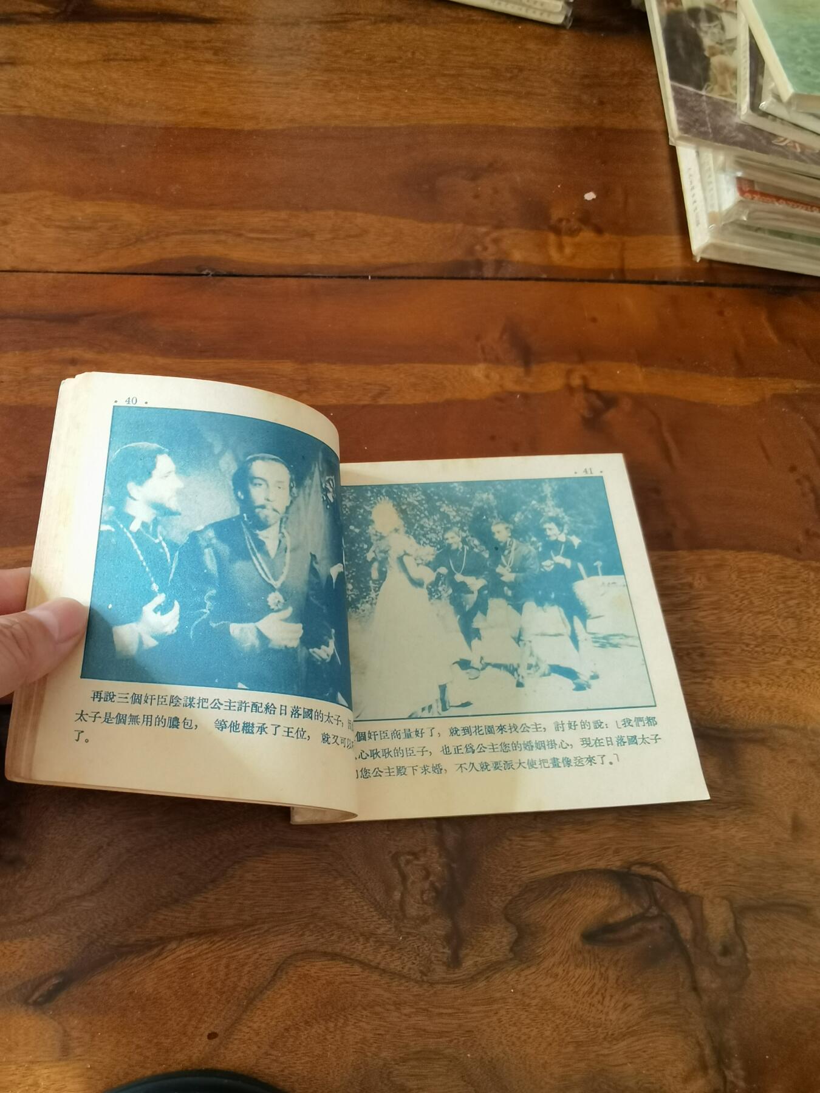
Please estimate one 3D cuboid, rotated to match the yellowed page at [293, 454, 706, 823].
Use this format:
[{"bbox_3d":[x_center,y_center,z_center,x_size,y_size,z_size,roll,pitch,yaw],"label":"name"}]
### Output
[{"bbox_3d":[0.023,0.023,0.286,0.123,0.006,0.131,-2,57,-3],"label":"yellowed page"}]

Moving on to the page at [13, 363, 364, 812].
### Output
[{"bbox_3d":[-0.067,0.010,0.264,0.092,0.031,0.145,-3,64,-4],"label":"page"}]

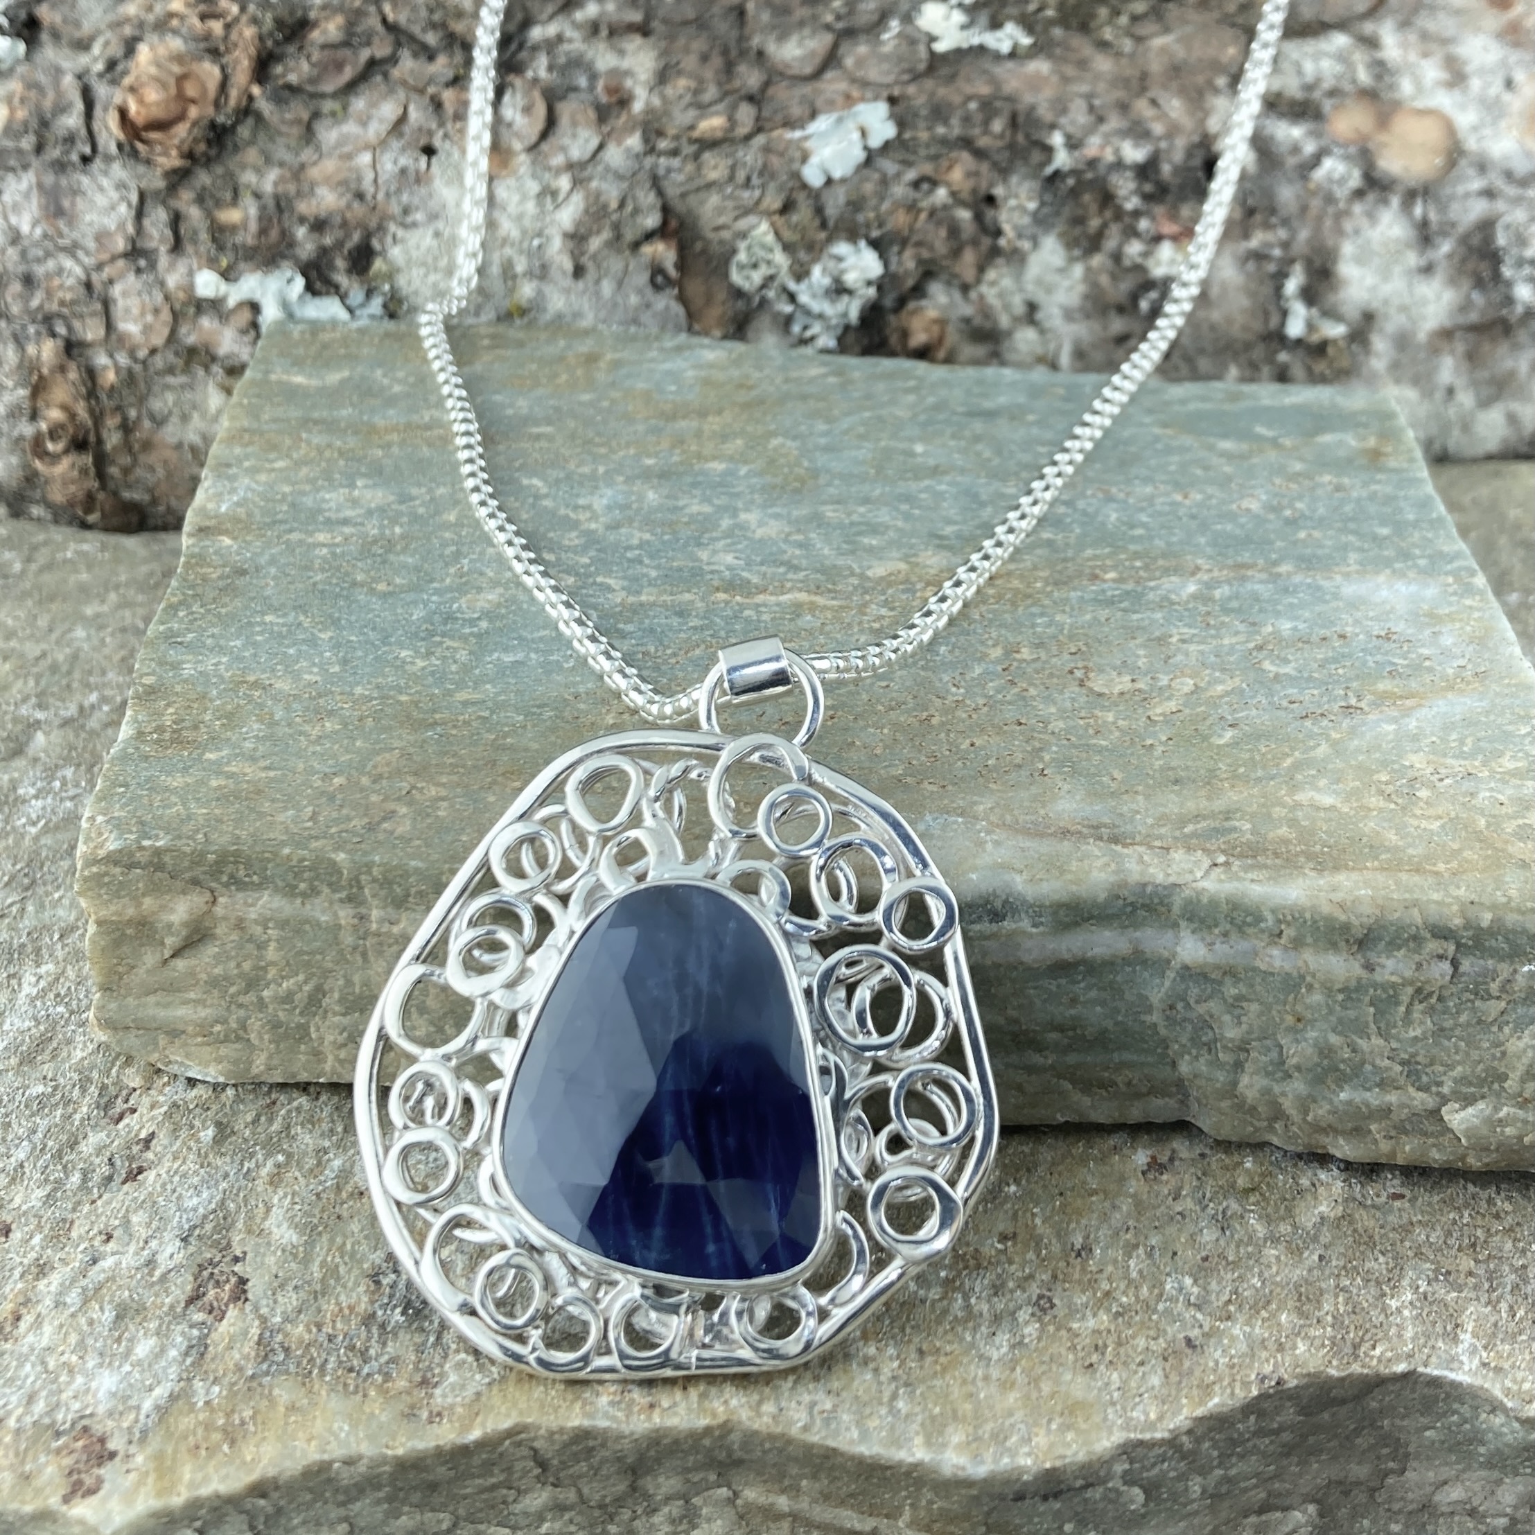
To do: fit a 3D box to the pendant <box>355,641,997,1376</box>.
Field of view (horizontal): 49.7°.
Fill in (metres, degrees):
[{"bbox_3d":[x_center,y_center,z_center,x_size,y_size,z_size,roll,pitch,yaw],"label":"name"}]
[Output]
[{"bbox_3d":[-0.006,0.017,0.124,0.047,0.008,0.056,9,75,8],"label":"pendant"}]

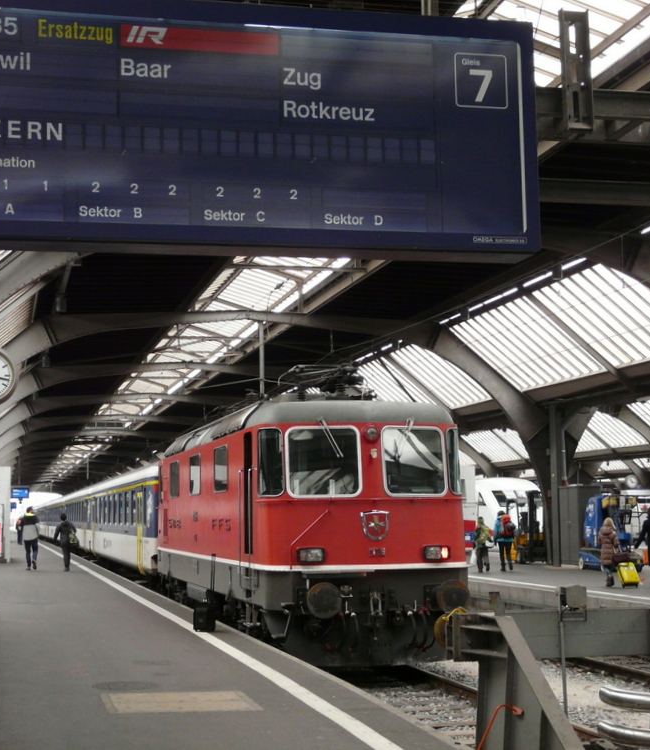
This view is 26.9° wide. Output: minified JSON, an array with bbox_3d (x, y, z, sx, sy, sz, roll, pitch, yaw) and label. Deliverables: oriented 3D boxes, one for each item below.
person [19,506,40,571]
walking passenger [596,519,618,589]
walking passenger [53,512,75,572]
[{"bbox_3d":[-8.761,4.863,40.393,0.540,1.882,0.500,1,-6,-14],"label":"person"},{"bbox_3d":[5.928,3.702,28.394,0.450,1.437,0.380,1,-6,-14],"label":"walking passenger"},{"bbox_3d":[-7.502,4.842,39.255,0.580,1.668,0.450,1,-6,-14],"label":"walking passenger"}]

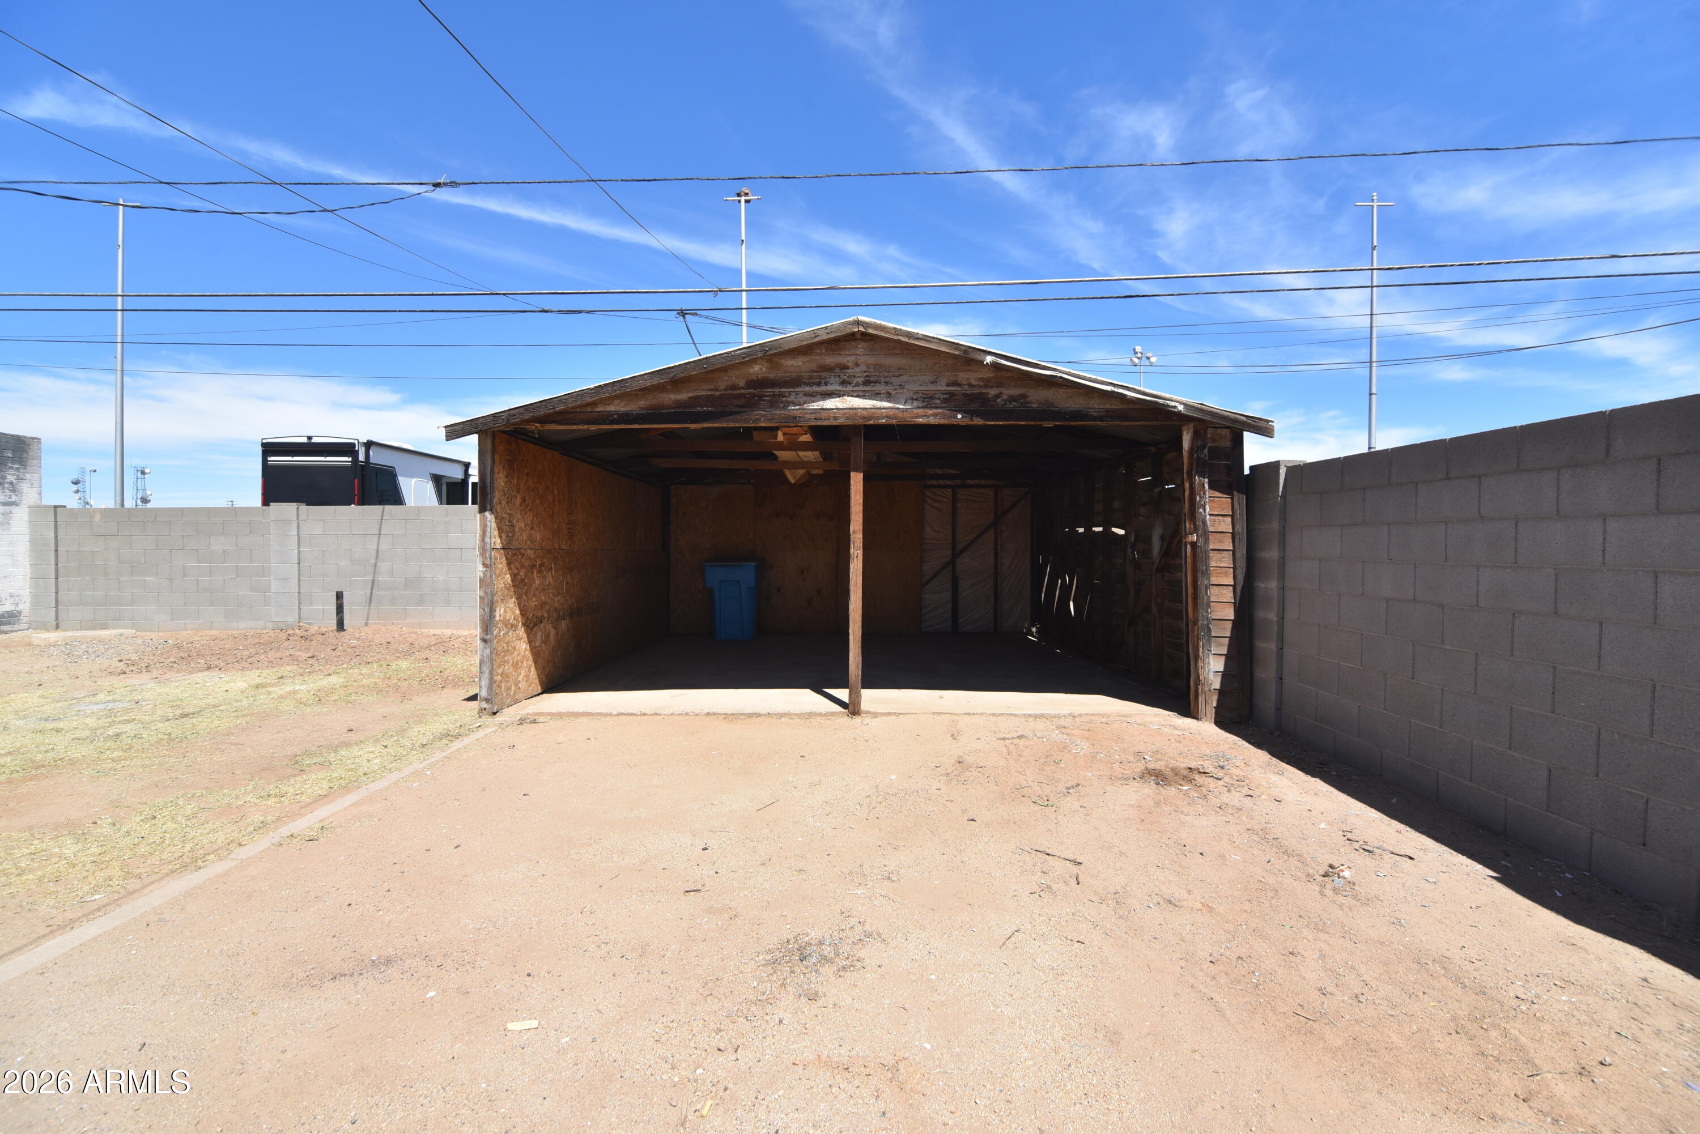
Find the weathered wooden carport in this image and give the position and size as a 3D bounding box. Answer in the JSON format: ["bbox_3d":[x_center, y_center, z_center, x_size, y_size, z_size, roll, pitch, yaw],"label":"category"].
[{"bbox_3d":[0.090,-0.397,8.280,5.950,2.910,5.720,0,1,1],"label":"weathered wooden carport"}]

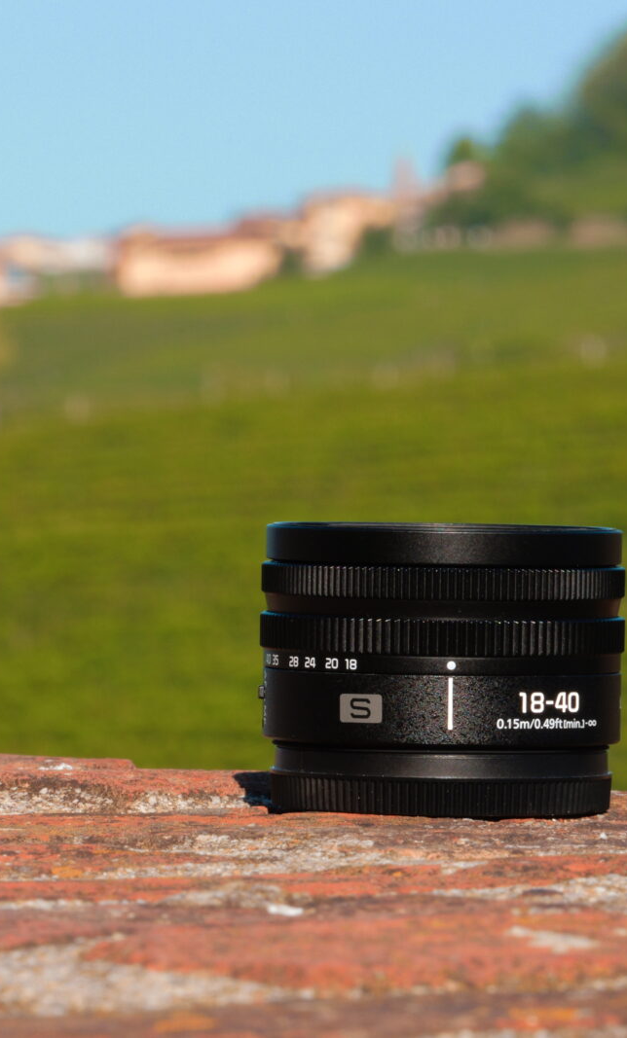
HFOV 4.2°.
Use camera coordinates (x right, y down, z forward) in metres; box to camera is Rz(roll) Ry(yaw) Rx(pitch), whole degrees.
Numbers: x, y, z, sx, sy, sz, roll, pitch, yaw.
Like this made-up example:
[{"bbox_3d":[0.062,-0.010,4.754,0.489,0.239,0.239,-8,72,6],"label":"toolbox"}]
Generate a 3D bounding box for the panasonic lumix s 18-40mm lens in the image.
[{"bbox_3d":[0.024,0.028,1.605,0.068,0.052,0.068,1,1,-2],"label":"panasonic lumix s 18-40mm lens"}]

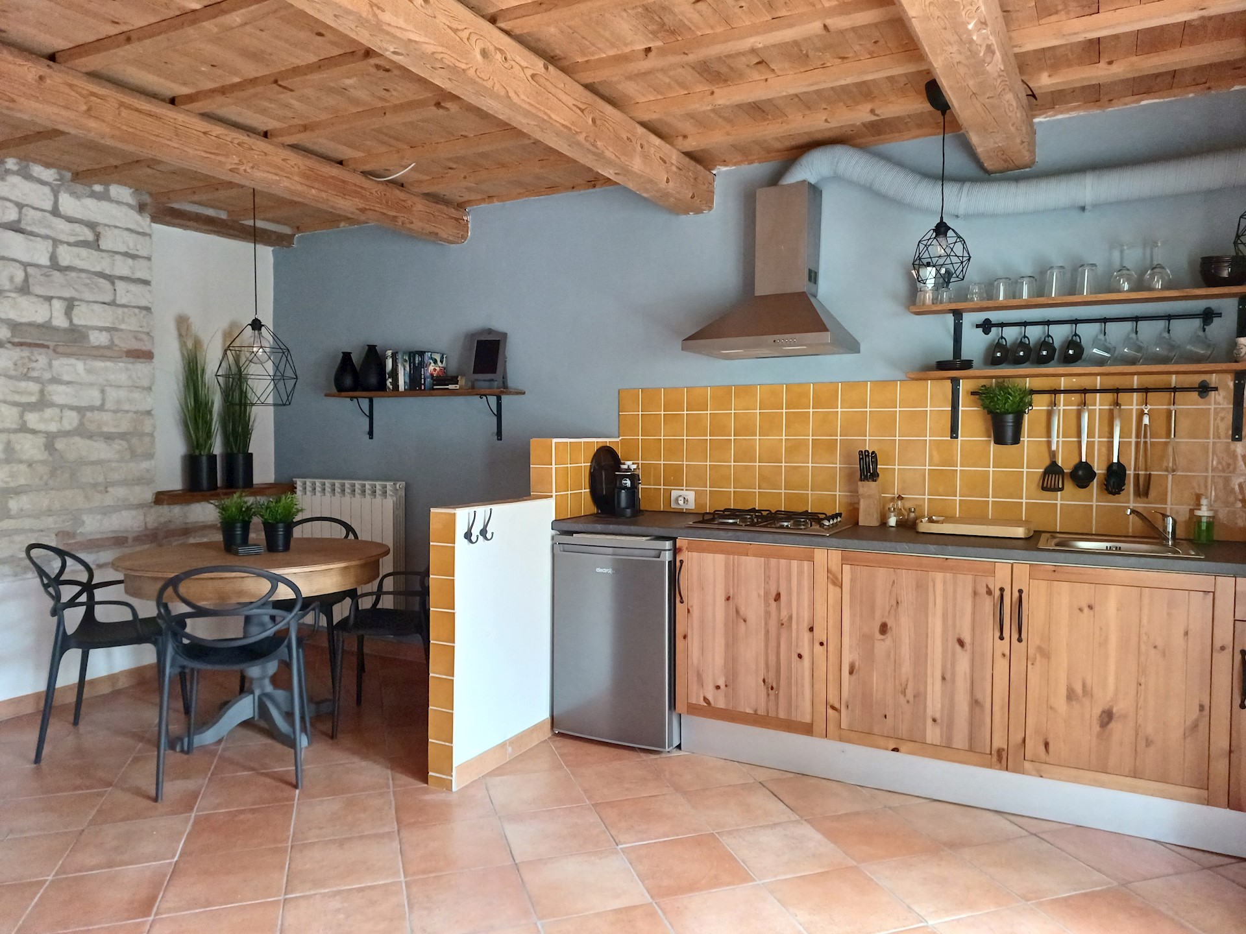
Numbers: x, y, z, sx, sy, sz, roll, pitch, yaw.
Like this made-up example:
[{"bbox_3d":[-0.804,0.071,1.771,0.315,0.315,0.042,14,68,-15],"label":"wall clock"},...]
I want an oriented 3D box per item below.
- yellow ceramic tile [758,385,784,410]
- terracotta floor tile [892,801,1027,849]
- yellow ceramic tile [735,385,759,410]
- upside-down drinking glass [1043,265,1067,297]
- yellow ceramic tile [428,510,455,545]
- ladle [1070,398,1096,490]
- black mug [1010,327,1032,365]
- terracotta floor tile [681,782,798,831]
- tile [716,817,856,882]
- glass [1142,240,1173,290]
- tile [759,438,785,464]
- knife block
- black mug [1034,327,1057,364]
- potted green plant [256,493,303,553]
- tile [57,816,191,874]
[{"bbox_3d":[0.668,-0.311,3.717,0.115,0.113,0.010,1,2,28],"label":"yellow ceramic tile"},{"bbox_3d":[1.109,1.179,2.754,0.317,0.010,0.315,0,2,-18],"label":"terracotta floor tile"},{"bbox_3d":[0.558,-0.310,3.727,0.114,0.114,0.010,1,2,28],"label":"yellow ceramic tile"},{"bbox_3d":[1.608,-0.681,3.069,0.080,0.123,0.080,1,2,28],"label":"upside-down drinking glass"},{"bbox_3d":[-0.646,0.219,2.945,0.108,0.118,0.009,1,2,28],"label":"yellow ceramic tile"},{"bbox_3d":[1.718,-0.081,3.086,0.086,0.328,0.080,1,2,28],"label":"ladle"},{"bbox_3d":[1.548,-0.447,3.191,0.056,0.113,0.090,19,10,26],"label":"black mug"},{"bbox_3d":[0.399,1.177,2.867,0.316,0.010,0.316,0,2,-18],"label":"terracotta floor tile"},{"bbox_3d":[0.497,1.188,2.565,0.316,0.010,0.316,0,2,-18],"label":"tile"},{"bbox_3d":[1.886,-0.707,2.912,0.085,0.177,0.085,1,2,28],"label":"glass"},{"bbox_3d":[0.671,-0.073,3.738,0.118,0.118,0.010,1,2,27],"label":"tile"},{"bbox_3d":[1.010,0.144,3.360,0.085,0.185,0.110,1,2,23],"label":"knife block"},{"bbox_3d":[1.610,-0.439,3.125,0.060,0.113,0.085,19,10,26],"label":"black mug"},{"bbox_3d":[-1.504,0.241,3.620,0.177,0.253,0.177,0,2,-23],"label":"potted green plant"},{"bbox_3d":[-1.536,1.175,2.570,0.316,0.010,0.316,0,2,-18],"label":"tile"}]

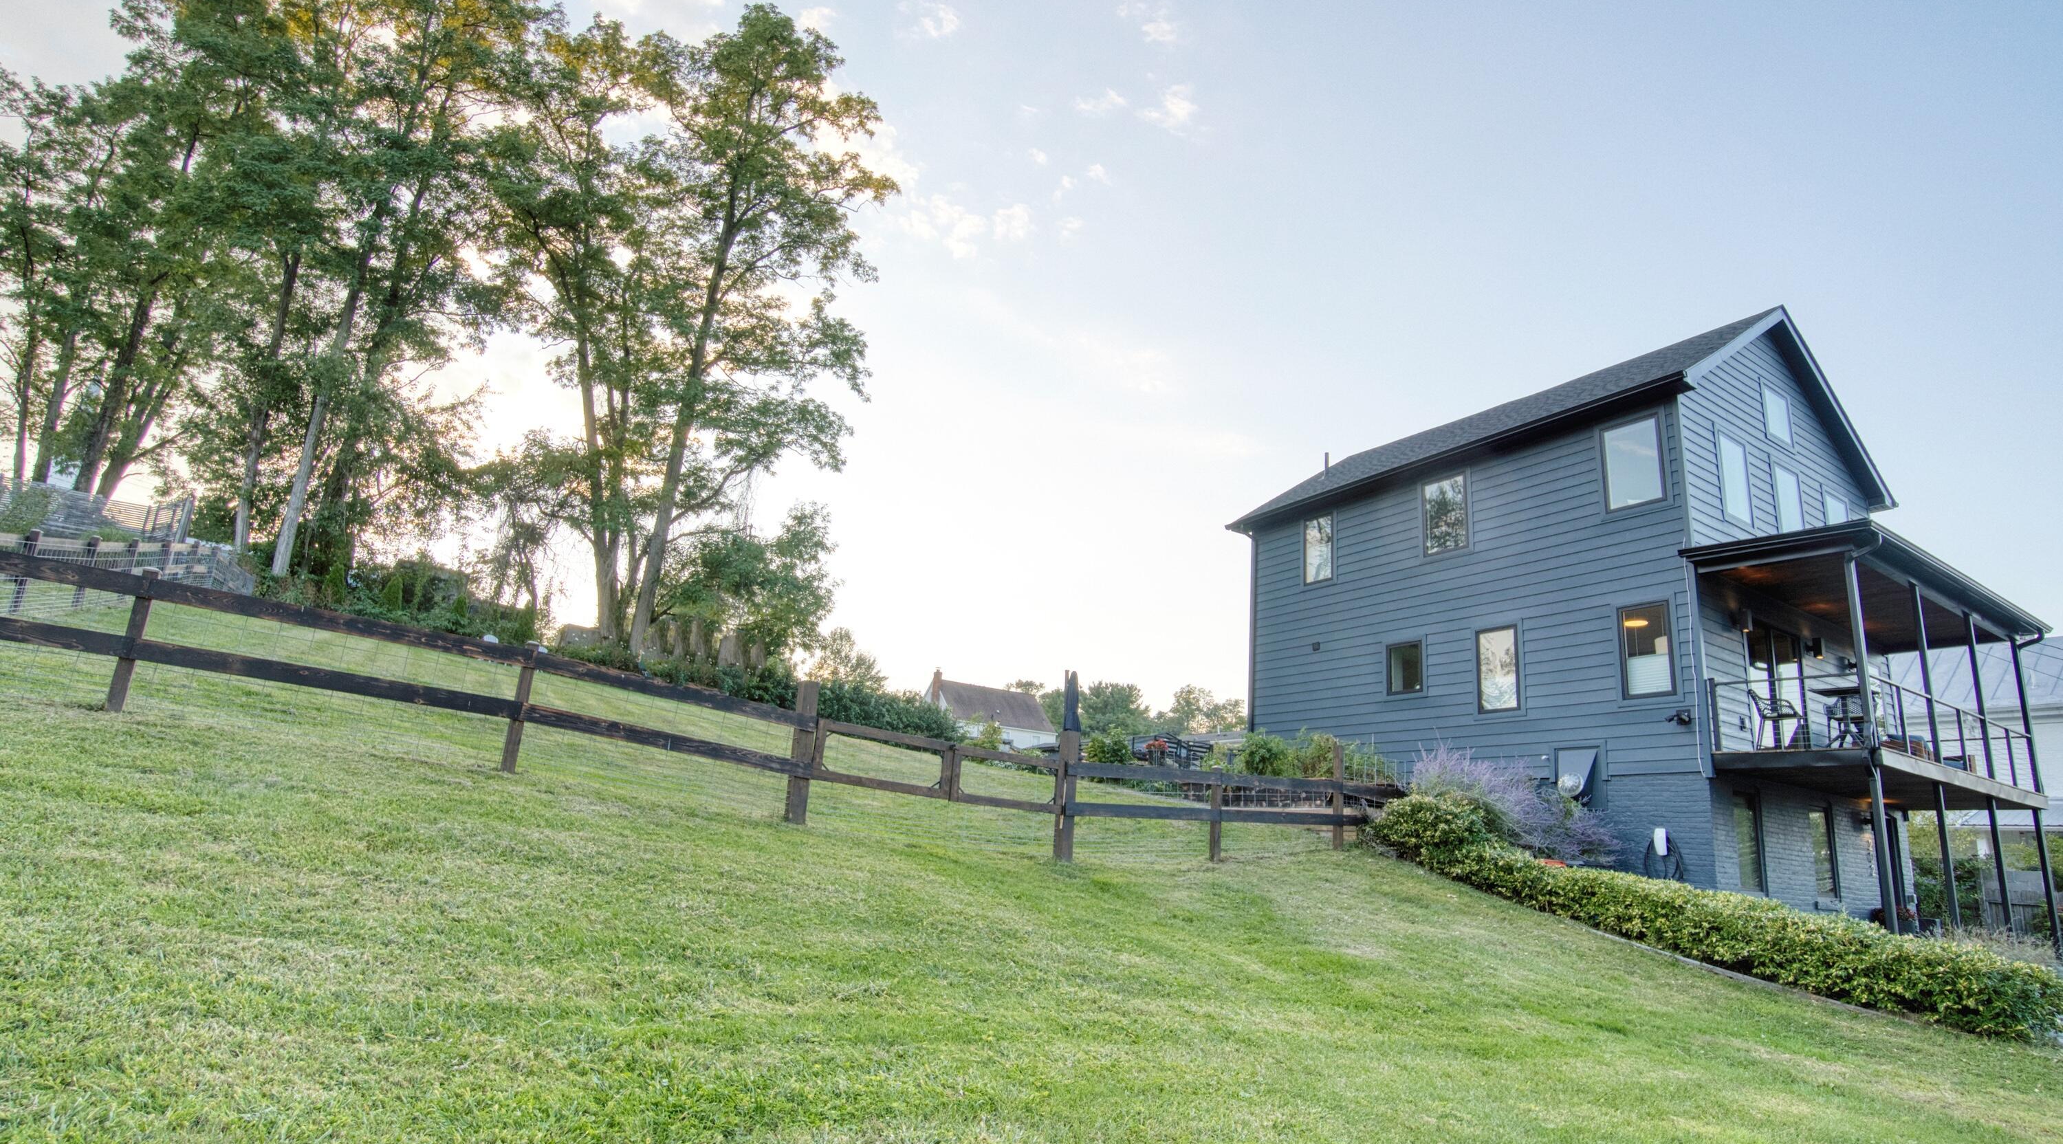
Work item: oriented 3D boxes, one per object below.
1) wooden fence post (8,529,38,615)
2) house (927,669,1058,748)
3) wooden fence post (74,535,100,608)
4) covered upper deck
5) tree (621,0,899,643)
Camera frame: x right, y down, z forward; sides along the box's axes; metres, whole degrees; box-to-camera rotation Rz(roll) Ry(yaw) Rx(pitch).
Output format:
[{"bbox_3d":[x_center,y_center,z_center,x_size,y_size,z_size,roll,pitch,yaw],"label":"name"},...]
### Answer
[{"bbox_3d":[-14.035,0.006,11.992,0.092,1.150,0.092,15,-16,-34],"label":"wooden fence post"},{"bbox_3d":[-4.261,13.944,84.389,10.900,7.000,8.000,13,-16,-30],"label":"house"},{"bbox_3d":[-15.436,0.002,14.043,0.092,1.150,0.092,15,-16,-34],"label":"wooden fence post"},{"bbox_3d":[13.096,1.781,13.133,7.735,3.118,2.047,13,-16,-29],"label":"covered upper deck"},{"bbox_3d":[-9.048,-8.393,26.611,8.291,22.282,7.877,11,-15,-21],"label":"tree"}]

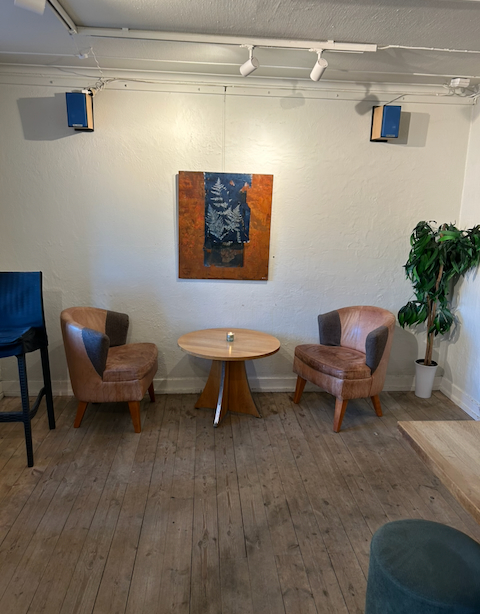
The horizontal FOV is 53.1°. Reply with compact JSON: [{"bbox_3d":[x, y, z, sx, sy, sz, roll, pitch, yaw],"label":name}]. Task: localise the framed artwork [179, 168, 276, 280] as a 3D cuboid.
[{"bbox_3d":[-0.117,-0.609,3.707,0.706,0.810,0.035,1,12,-4],"label":"framed artwork"}]

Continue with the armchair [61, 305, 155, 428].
[{"bbox_3d":[-0.943,0.410,3.458,0.618,0.775,0.638,2,12,1],"label":"armchair"}]

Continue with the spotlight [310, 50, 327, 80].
[{"bbox_3d":[0.456,-1.385,2.745,0.076,0.162,0.117,-3,13,-22],"label":"spotlight"}]

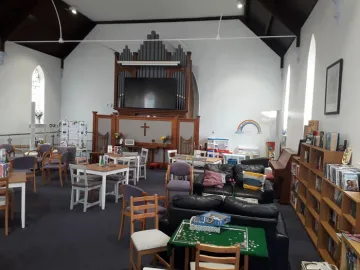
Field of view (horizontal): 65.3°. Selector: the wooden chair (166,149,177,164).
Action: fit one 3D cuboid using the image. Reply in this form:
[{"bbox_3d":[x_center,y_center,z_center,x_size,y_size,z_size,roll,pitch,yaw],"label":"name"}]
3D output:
[{"bbox_3d":[-0.084,0.926,8.471,0.480,0.870,0.410,5,4,44],"label":"wooden chair"}]

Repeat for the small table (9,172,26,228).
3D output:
[{"bbox_3d":[-2.849,1.036,4.391,0.728,0.728,0.728,0,4,-31],"label":"small table"}]

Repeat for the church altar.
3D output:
[{"bbox_3d":[-1.331,0.141,10.403,4.032,1.809,0.541,3,3,13],"label":"church altar"}]

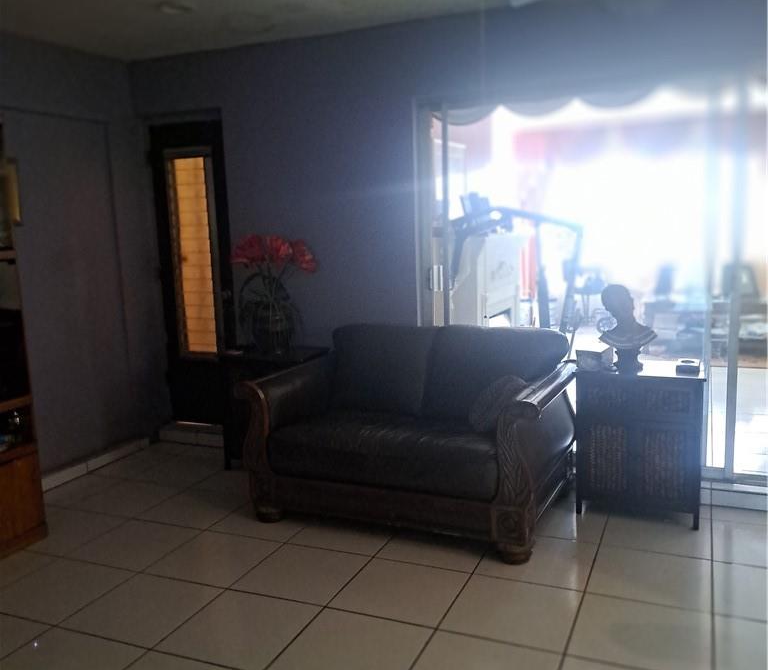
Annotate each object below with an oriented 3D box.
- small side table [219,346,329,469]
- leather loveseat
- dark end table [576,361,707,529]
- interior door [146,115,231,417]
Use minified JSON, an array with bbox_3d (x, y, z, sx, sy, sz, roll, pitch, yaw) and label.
[{"bbox_3d":[-0.654,0.461,4.408,0.583,0.712,0.383,1,8,24],"label":"small side table"},{"bbox_3d":[0.150,0.441,3.614,1.500,0.903,0.908,1,8,25],"label":"leather loveseat"},{"bbox_3d":[1.258,0.512,3.495,0.583,0.712,0.401,1,8,24],"label":"dark end table"},{"bbox_3d":[-1.281,-0.402,4.970,0.623,2.096,0.049,1,8,24],"label":"interior door"}]

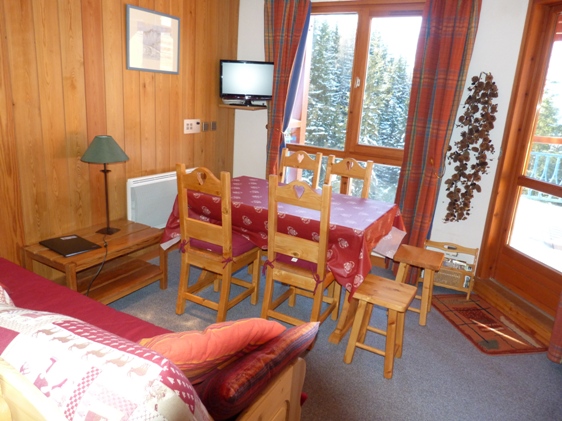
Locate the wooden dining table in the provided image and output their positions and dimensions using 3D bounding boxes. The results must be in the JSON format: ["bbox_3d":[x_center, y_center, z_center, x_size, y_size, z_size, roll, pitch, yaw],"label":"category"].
[{"bbox_3d":[0.042,0.277,3.074,1.434,0.774,0.889,12,16,28],"label":"wooden dining table"}]

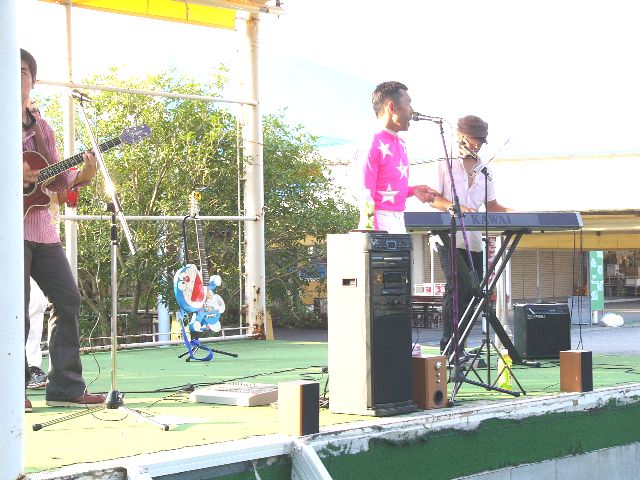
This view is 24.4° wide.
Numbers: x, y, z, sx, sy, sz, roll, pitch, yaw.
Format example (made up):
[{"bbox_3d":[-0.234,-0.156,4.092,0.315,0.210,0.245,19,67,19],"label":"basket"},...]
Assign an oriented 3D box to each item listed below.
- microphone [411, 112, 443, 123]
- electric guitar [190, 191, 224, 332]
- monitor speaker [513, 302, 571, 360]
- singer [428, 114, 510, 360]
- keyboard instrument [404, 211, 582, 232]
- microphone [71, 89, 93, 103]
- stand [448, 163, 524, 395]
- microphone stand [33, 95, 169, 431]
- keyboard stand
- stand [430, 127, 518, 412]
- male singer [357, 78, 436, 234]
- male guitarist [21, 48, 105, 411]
[{"bbox_3d":[0.544,-0.625,7.550,0.170,0.050,0.050,-1,0,3],"label":"microphone"},{"bbox_3d":[-0.804,0.161,10.300,0.360,1.000,0.080,-1,-13,-33],"label":"electric guitar"},{"bbox_3d":[1.494,0.609,9.930,0.330,0.360,0.200,-1,0,-18],"label":"monitor speaker"},{"bbox_3d":[1.009,-0.024,9.850,0.500,1.640,0.430,-1,0,-18],"label":"singer"},{"bbox_3d":[1.060,-0.110,9.350,1.270,0.130,0.310,-1,0,-24],"label":"keyboard instrument"},{"bbox_3d":[-1.097,-0.664,6.800,0.050,0.050,0.170,-1,0,-37],"label":"microphone"},{"bbox_3d":[0.861,0.198,7.600,0.410,1.200,0.460,-1,0,6],"label":"stand"},{"bbox_3d":[-0.990,0.084,6.700,0.560,1.480,0.520,-1,0,-7],"label":"microphone stand"},{"bbox_3d":[1.071,0.370,9.350,0.580,0.850,0.380,-1,0,-24],"label":"keyboard stand"},{"bbox_3d":[0.748,0.110,7.500,0.500,1.380,0.600,-1,0,6],"label":"stand"},{"bbox_3d":[0.396,-0.011,7.650,0.420,1.630,0.460,-1,0,18],"label":"male singer"},{"bbox_3d":[-1.346,-0.051,7.200,0.570,1.750,0.460,-1,0,-30],"label":"male guitarist"}]

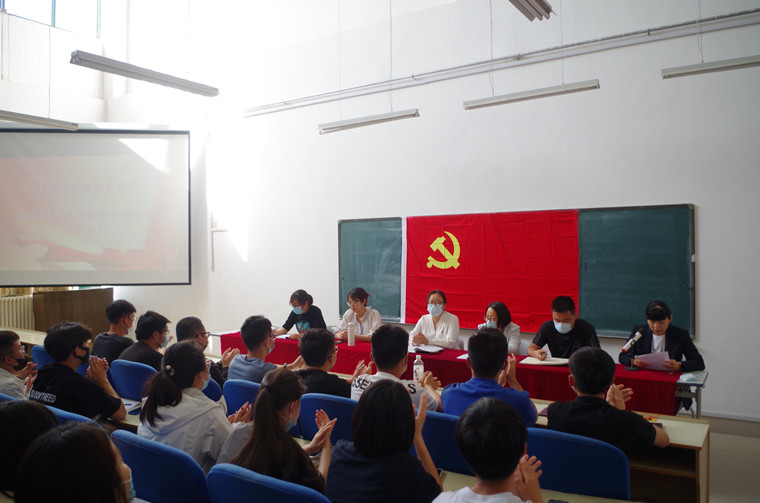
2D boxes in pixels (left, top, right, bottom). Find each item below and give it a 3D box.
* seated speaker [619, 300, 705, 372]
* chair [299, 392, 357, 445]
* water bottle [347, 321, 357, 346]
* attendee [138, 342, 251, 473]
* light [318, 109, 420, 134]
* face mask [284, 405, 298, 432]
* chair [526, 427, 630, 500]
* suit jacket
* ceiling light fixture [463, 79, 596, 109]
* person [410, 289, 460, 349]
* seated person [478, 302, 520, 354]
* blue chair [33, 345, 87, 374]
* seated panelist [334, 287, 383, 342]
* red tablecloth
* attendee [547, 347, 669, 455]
[{"bbox_3d":[1.930,0.945,3.950,0.570,1.200,0.600,-1,0,33],"label":"seated speaker"},{"bbox_3d":[-0.074,1.077,2.599,0.450,0.920,0.500,-1,0,31],"label":"chair"},{"bbox_3d":[-0.240,0.690,4.800,0.065,0.220,0.065,-1,0,33],"label":"water bottle"},{"bbox_3d":[-0.680,0.960,2.180,0.470,1.210,0.580,-1,0,33],"label":"attendee"},{"bbox_3d":[-0.130,-1.370,6.000,1.240,0.100,0.120,-1,0,33],"label":"light"},{"bbox_3d":[-0.345,0.617,2.100,0.140,0.120,0.090,-1,0,24],"label":"face mask"},{"bbox_3d":[0.728,1.071,2.118,0.450,0.910,0.500,-1,0,31],"label":"chair"},{"bbox_3d":[1.950,0.730,3.990,0.560,0.580,0.450,-1,0,33],"label":"suit jacket"},{"bbox_3d":[1.343,-1.413,5.167,1.250,0.090,0.130,-1,0,31],"label":"ceiling light fixture"},{"bbox_3d":[0.485,0.940,4.842,0.500,1.210,0.700,-1,0,22],"label":"person"},{"bbox_3d":[0.920,0.960,4.590,0.460,1.170,0.580,-1,0,33],"label":"seated person"},{"bbox_3d":[-2.400,1.140,4.450,0.500,0.860,0.520,-1,0,33],"label":"blue chair"},{"bbox_3d":[-0.225,0.950,5.370,0.460,1.210,0.580,-1,0,33],"label":"seated panelist"},{"bbox_3d":[0.235,1.066,4.637,3.930,0.550,0.480,-1,0,33],"label":"red tablecloth"},{"bbox_3d":[0.976,0.960,2.446,0.500,1.190,0.600,-1,0,33],"label":"attendee"}]

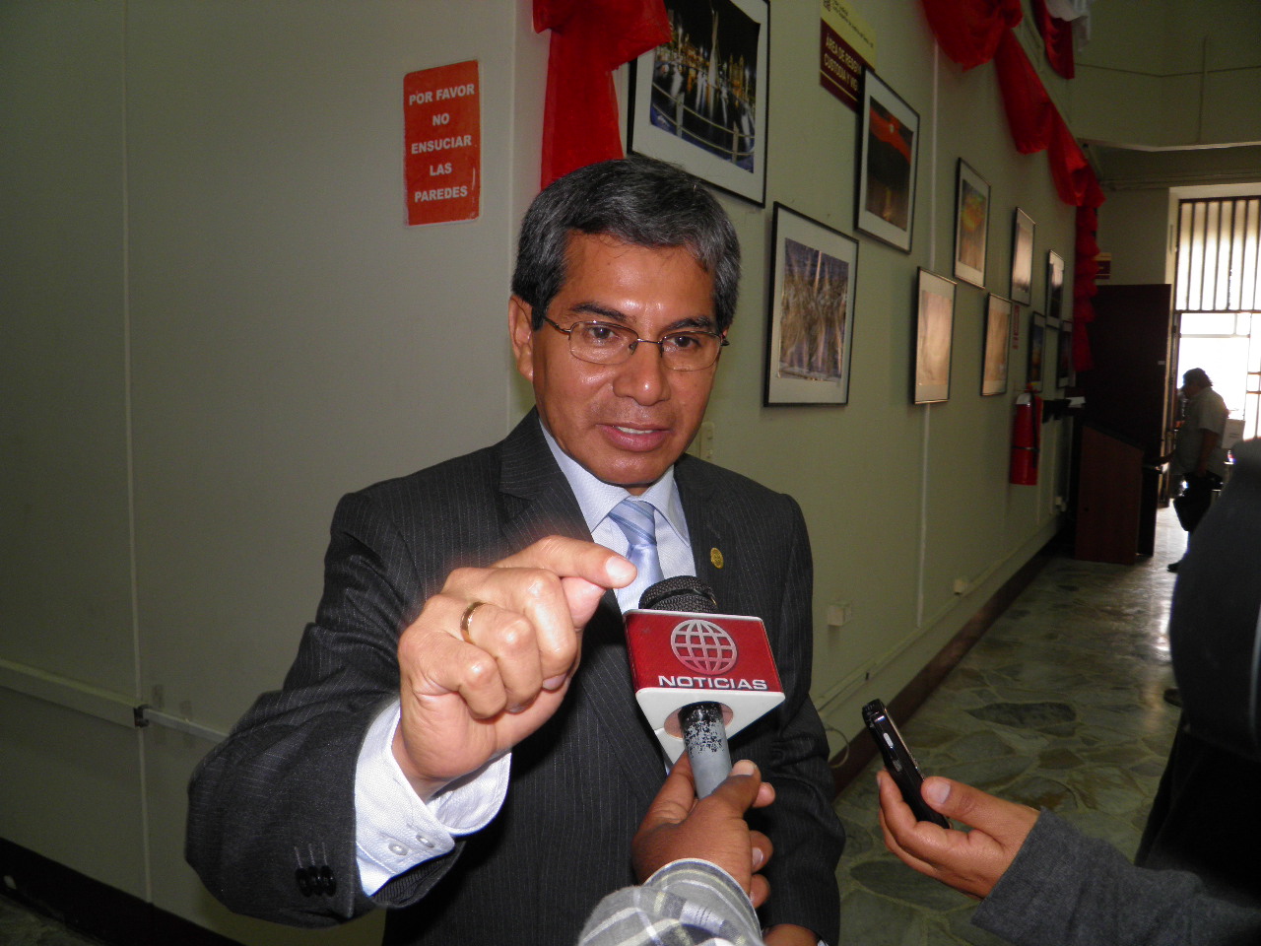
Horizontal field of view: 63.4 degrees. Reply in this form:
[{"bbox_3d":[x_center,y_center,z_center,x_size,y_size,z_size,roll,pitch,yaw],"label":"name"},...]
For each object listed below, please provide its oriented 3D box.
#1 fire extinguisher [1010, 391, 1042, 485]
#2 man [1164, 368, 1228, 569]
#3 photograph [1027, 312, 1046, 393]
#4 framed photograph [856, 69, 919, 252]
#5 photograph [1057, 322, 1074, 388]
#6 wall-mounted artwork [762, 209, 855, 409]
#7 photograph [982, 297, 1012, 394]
[{"bbox_3d":[2.607,-0.257,6.721,0.200,0.666,0.180,3,6,29],"label":"fire extinguisher"},{"bbox_3d":[4.708,-0.022,8.486,0.500,1.709,0.520,3,6,29],"label":"man"},{"bbox_3d":[3.073,-0.898,7.701,0.030,0.576,0.780,3,6,29],"label":"photograph"},{"bbox_3d":[1.012,-1.189,3.982,0.030,0.576,0.780,3,6,29],"label":"framed photograph"},{"bbox_3d":[3.920,-1.055,9.202,0.030,0.576,0.780,3,6,29],"label":"photograph"},{"bbox_3d":[0.594,-0.509,3.301,0.030,0.576,0.780,3,6,29],"label":"wall-mounted artwork"},{"bbox_3d":[2.242,-0.772,6.226,0.030,0.576,0.780,3,6,29],"label":"photograph"}]

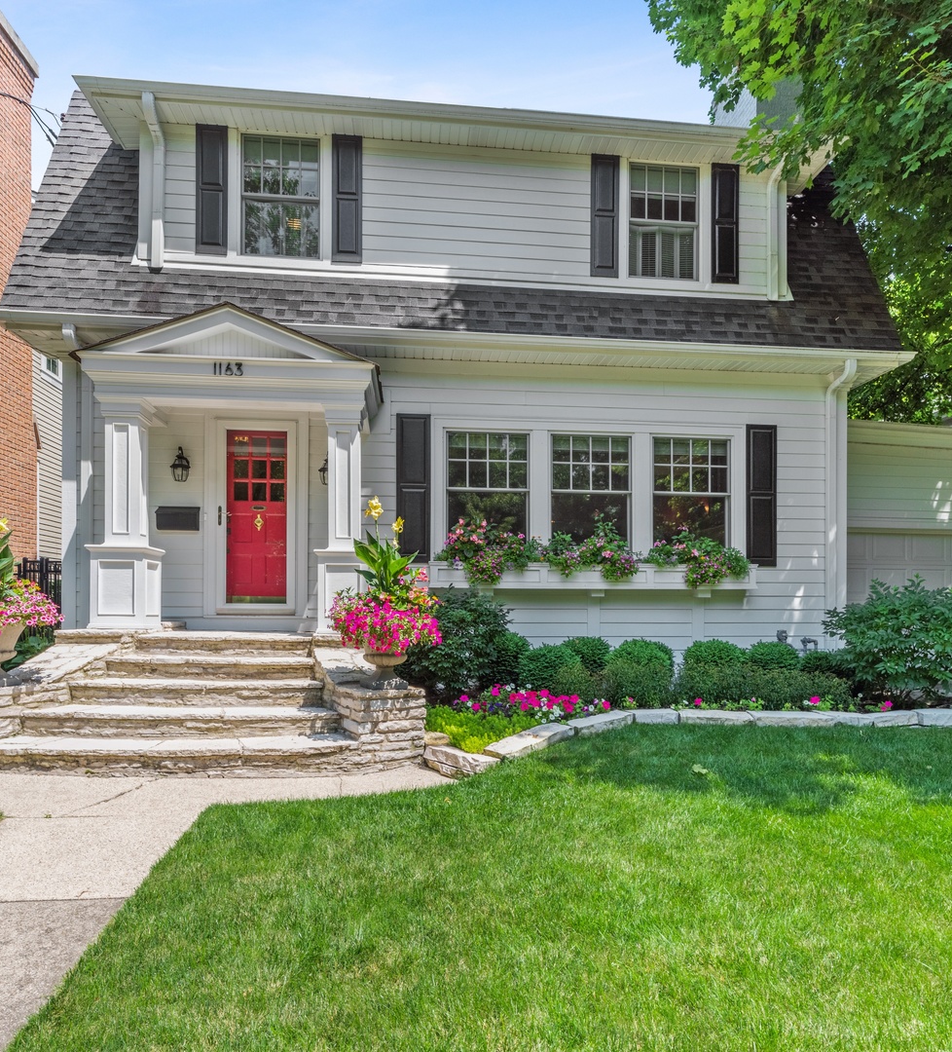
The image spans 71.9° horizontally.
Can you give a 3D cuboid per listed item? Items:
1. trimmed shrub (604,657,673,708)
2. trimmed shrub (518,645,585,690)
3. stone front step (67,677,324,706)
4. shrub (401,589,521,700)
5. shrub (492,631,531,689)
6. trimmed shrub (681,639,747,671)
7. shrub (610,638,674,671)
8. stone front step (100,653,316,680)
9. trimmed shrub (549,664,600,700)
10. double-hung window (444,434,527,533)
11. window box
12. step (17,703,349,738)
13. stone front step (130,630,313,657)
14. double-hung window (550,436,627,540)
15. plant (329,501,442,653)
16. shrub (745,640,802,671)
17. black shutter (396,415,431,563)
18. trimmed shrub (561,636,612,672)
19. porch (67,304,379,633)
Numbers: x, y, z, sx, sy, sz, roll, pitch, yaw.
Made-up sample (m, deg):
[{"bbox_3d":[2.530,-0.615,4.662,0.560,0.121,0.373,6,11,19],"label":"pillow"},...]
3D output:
[{"bbox_3d":[1.663,1.600,6.720,0.710,0.530,0.620,0,-3,-6],"label":"trimmed shrub"},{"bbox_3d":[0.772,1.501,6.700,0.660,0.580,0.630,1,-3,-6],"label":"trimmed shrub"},{"bbox_3d":[-2.130,1.294,5.179,1.940,0.160,0.460,0,-3,-3],"label":"stone front step"},{"bbox_3d":[-0.146,1.188,6.500,1.180,1.120,1.080,0,-3,-6],"label":"shrub"},{"bbox_3d":[0.315,1.432,6.850,0.520,0.660,0.520,1,-3,-6],"label":"shrub"},{"bbox_3d":[2.641,1.554,7.300,0.690,0.630,0.660,0,-3,-6],"label":"trimmed shrub"},{"bbox_3d":[1.829,1.532,7.200,0.680,0.640,0.660,0,-3,-6],"label":"shrub"},{"bbox_3d":[-2.219,1.208,5.649,1.780,0.155,0.460,0,-3,-3],"label":"stone front step"},{"bbox_3d":[1.020,1.597,6.680,0.540,0.430,0.500,0,-3,-6],"label":"trimmed shrub"},{"bbox_3d":[0.127,-0.422,7.376,0.900,1.320,0.110,0,-1,-6],"label":"double-hung window"},{"bbox_3d":[1.340,0.604,7.520,3.760,0.380,0.280,0,-3,-6],"label":"window box"},{"bbox_3d":[-2.150,1.460,4.930,2.260,0.165,0.400,1,-3,-3],"label":"step"},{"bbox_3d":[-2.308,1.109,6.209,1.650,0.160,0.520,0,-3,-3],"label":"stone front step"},{"bbox_3d":[1.354,-0.401,7.780,0.960,1.380,0.100,1,-3,-6],"label":"double-hung window"},{"bbox_3d":[-0.710,0.401,5.150,0.860,1.200,0.840,1,-3,-6],"label":"plant"},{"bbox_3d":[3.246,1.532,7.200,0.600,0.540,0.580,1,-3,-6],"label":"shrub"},{"bbox_3d":[-0.694,-0.413,7.277,0.377,1.640,0.050,0,-1,-6],"label":"black shutter"},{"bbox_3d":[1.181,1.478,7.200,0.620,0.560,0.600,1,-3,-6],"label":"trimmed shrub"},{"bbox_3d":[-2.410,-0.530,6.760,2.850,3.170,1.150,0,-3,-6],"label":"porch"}]

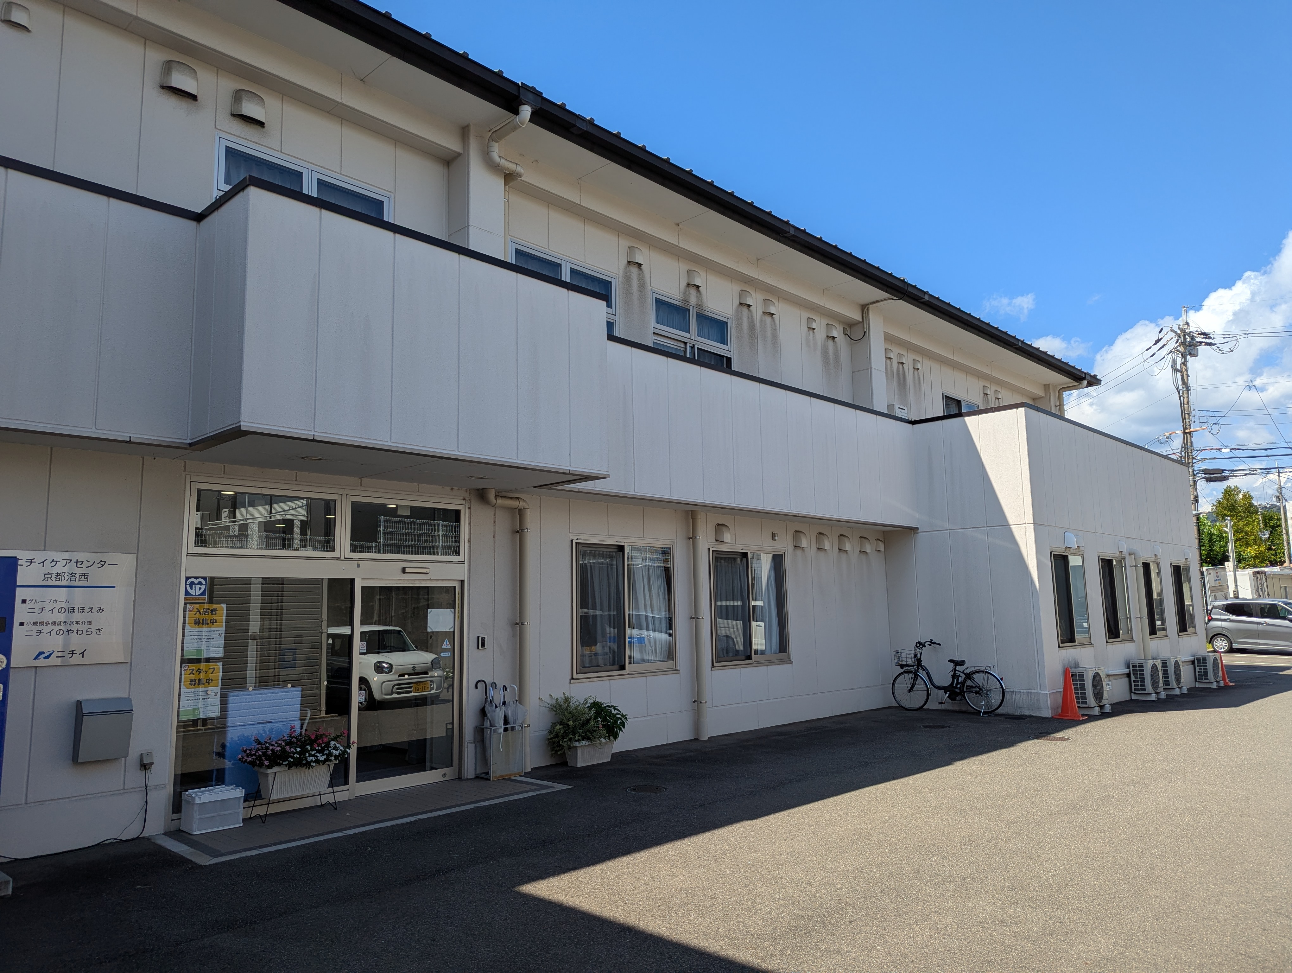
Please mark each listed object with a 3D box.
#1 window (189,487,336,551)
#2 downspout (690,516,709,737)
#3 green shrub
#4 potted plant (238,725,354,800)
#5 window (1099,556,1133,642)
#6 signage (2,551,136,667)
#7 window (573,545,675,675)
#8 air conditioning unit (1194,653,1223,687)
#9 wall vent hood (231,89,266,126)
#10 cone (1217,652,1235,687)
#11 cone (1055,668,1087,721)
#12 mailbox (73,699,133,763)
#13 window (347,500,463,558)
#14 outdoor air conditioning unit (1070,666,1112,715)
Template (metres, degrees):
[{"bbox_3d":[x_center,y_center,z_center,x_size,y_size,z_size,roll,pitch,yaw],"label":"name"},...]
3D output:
[{"bbox_3d":[-3.187,0.301,7.584,0.070,0.482,1.228,-8,-10,43],"label":"window"},{"bbox_3d":[0.671,1.729,11.272,0.140,2.850,0.125,-9,-11,43],"label":"downspout"},{"bbox_3d":[-0.604,2.475,9.445,0.482,0.612,1.063,-9,-11,43],"label":"green shrub"},{"bbox_3d":[-2.850,2.225,7.316,0.360,0.530,0.900,-8,-10,43],"label":"potted plant"},{"bbox_3d":[8.167,1.951,15.577,0.090,1.444,1.429,-9,-11,43],"label":"window"},{"bbox_3d":[-4.174,0.882,6.438,0.035,0.817,0.893,-8,-10,43],"label":"signage"},{"bbox_3d":[-0.216,1.406,10.516,0.090,1.508,1.674,-9,-11,43],"label":"window"},{"bbox_3d":[11.739,3.857,18.786,0.331,0.647,0.803,-9,-11,43],"label":"air conditioning unit"},{"bbox_3d":[-3.634,-3.512,8.264,0.110,0.279,0.311,-8,-10,43],"label":"wall vent hood"},{"bbox_3d":[12.237,3.844,19.080,0.380,0.700,0.380,-8,-10,43],"label":"cone"},{"bbox_3d":[6.087,2.961,12.899,0.380,0.700,0.380,-9,-11,43],"label":"cone"},{"bbox_3d":[-3.908,1.757,6.476,0.155,0.412,0.333,-9,-11,43],"label":"mailbox"},{"bbox_3d":[-2.262,0.419,8.538,0.070,0.487,1.203,-8,-10,43],"label":"window"},{"bbox_3d":[6.630,3.063,13.484,0.330,0.638,0.800,-9,-11,43],"label":"outdoor air conditioning unit"}]

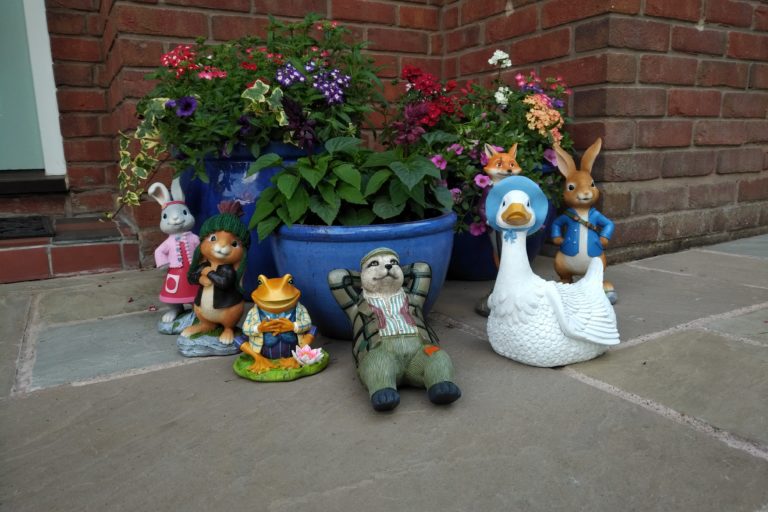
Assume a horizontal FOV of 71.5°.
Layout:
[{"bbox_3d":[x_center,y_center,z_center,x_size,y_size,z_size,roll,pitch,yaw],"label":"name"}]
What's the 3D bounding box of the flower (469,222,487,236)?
[{"bbox_3d":[0.193,-0.055,1.100,0.036,0.028,0.024,0,12,5],"label":"flower"}]

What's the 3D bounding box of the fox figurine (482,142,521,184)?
[{"bbox_3d":[0.206,-0.053,0.961,0.120,0.298,0.120,0,12,4],"label":"fox figurine"}]

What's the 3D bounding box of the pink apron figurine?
[{"bbox_3d":[-0.343,-0.003,0.902,0.097,0.256,0.085,-5,12,-16],"label":"pink apron figurine"}]

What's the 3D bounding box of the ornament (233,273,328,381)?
[{"bbox_3d":[-0.143,0.089,0.733,0.130,0.128,0.108,-3,12,-10],"label":"ornament"}]

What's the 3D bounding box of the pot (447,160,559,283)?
[{"bbox_3d":[0.247,-0.085,1.255,0.302,0.248,0.302,-1,12,0],"label":"pot"}]

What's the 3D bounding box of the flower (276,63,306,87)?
[{"bbox_3d":[-0.187,-0.368,1.080,0.062,0.048,0.050,-2,12,-5],"label":"flower"}]

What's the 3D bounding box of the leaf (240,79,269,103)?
[{"bbox_3d":[-0.255,-0.327,1.060,0.060,0.045,0.030,-2,12,-5],"label":"leaf"}]

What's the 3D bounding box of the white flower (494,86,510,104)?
[{"bbox_3d":[0.267,-0.361,1.200,0.036,0.040,0.034,-1,12,0],"label":"white flower"}]

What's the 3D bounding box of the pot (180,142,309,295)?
[{"bbox_3d":[-0.273,-0.080,1.117,0.310,0.300,0.310,-4,13,-14],"label":"pot"}]

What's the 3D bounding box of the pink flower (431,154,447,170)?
[{"bbox_3d":[0.110,-0.189,1.075,0.033,0.033,0.020,2,1,15],"label":"pink flower"}]

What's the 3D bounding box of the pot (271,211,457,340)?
[{"bbox_3d":[-0.032,0.020,0.920,0.312,0.189,0.312,-1,12,0],"label":"pot"}]

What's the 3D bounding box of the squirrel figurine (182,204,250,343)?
[{"bbox_3d":[-0.247,0.030,0.813,0.115,0.223,0.095,0,12,8],"label":"squirrel figurine"}]

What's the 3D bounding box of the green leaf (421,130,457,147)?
[{"bbox_3d":[0.096,-0.207,0.938,0.062,0.028,0.050,3,13,20],"label":"green leaf"}]

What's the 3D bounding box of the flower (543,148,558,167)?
[{"bbox_3d":[0.365,-0.216,1.170,0.037,0.038,0.025,-5,12,-20],"label":"flower"}]

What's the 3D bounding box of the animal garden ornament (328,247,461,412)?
[{"bbox_3d":[0.013,0.078,0.692,0.147,0.161,0.195,-4,13,-12],"label":"animal garden ornament"}]

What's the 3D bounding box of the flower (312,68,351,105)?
[{"bbox_3d":[-0.105,-0.340,1.070,0.075,0.070,0.055,-3,12,-8],"label":"flower"}]

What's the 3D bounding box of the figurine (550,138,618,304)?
[{"bbox_3d":[0.377,-0.066,0.995,0.125,0.302,0.115,2,13,15],"label":"figurine"}]

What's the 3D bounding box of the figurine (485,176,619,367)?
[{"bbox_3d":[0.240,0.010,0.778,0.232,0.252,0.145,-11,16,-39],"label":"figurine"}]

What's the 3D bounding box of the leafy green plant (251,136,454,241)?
[{"bbox_3d":[-0.052,-0.110,0.851,0.320,0.150,0.270,-1,12,0],"label":"leafy green plant"}]

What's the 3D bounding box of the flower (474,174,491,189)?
[{"bbox_3d":[0.203,-0.154,1.100,0.034,0.031,0.022,-1,12,0],"label":"flower"}]

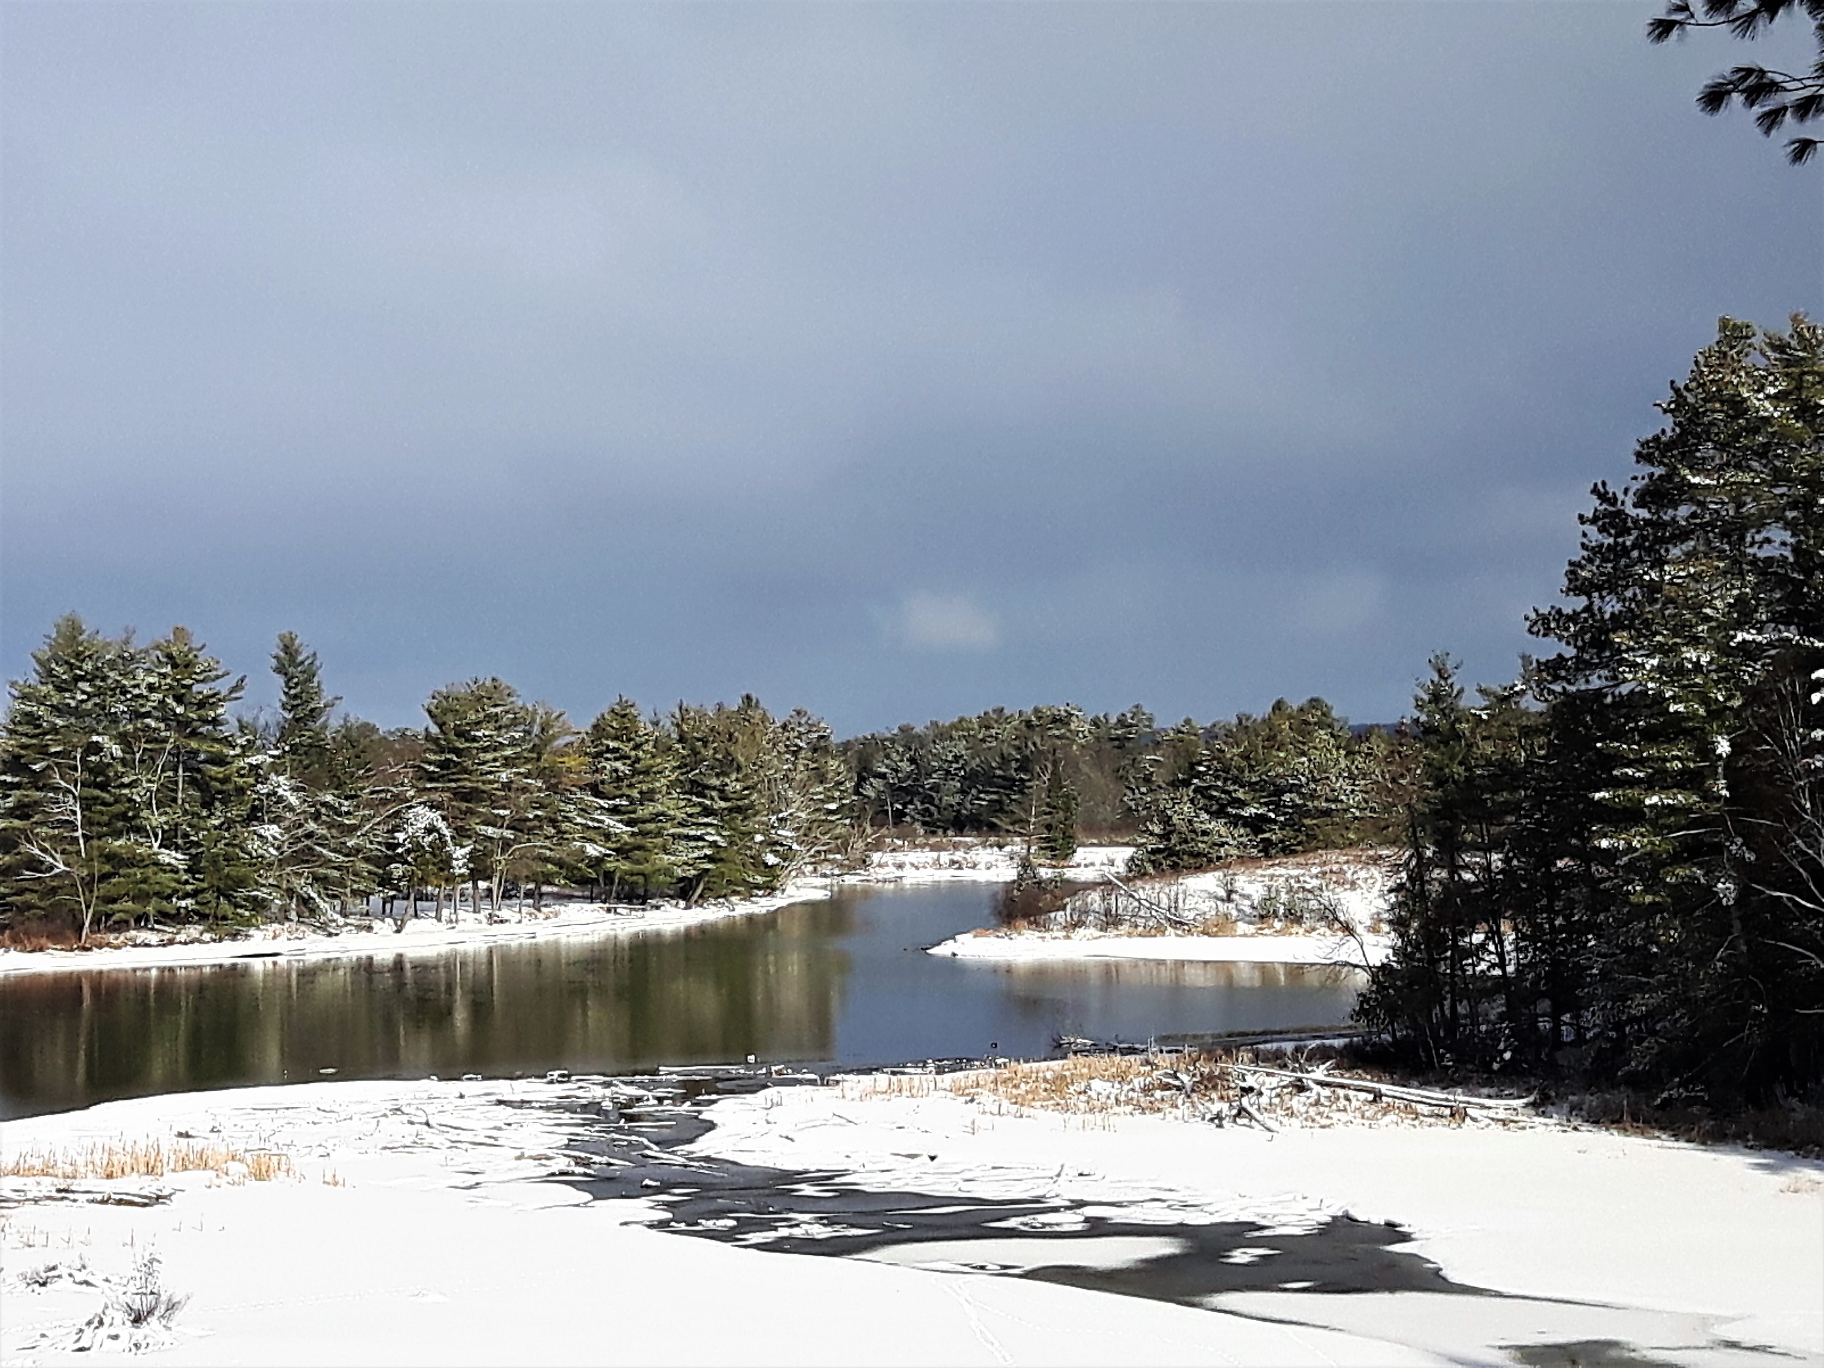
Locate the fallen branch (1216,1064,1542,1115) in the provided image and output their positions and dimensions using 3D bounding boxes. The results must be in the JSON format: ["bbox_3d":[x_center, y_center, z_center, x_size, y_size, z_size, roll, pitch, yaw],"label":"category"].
[{"bbox_3d":[13.764,11.950,48.650,8.900,0.450,0.500,2,-2,22],"label":"fallen branch"}]

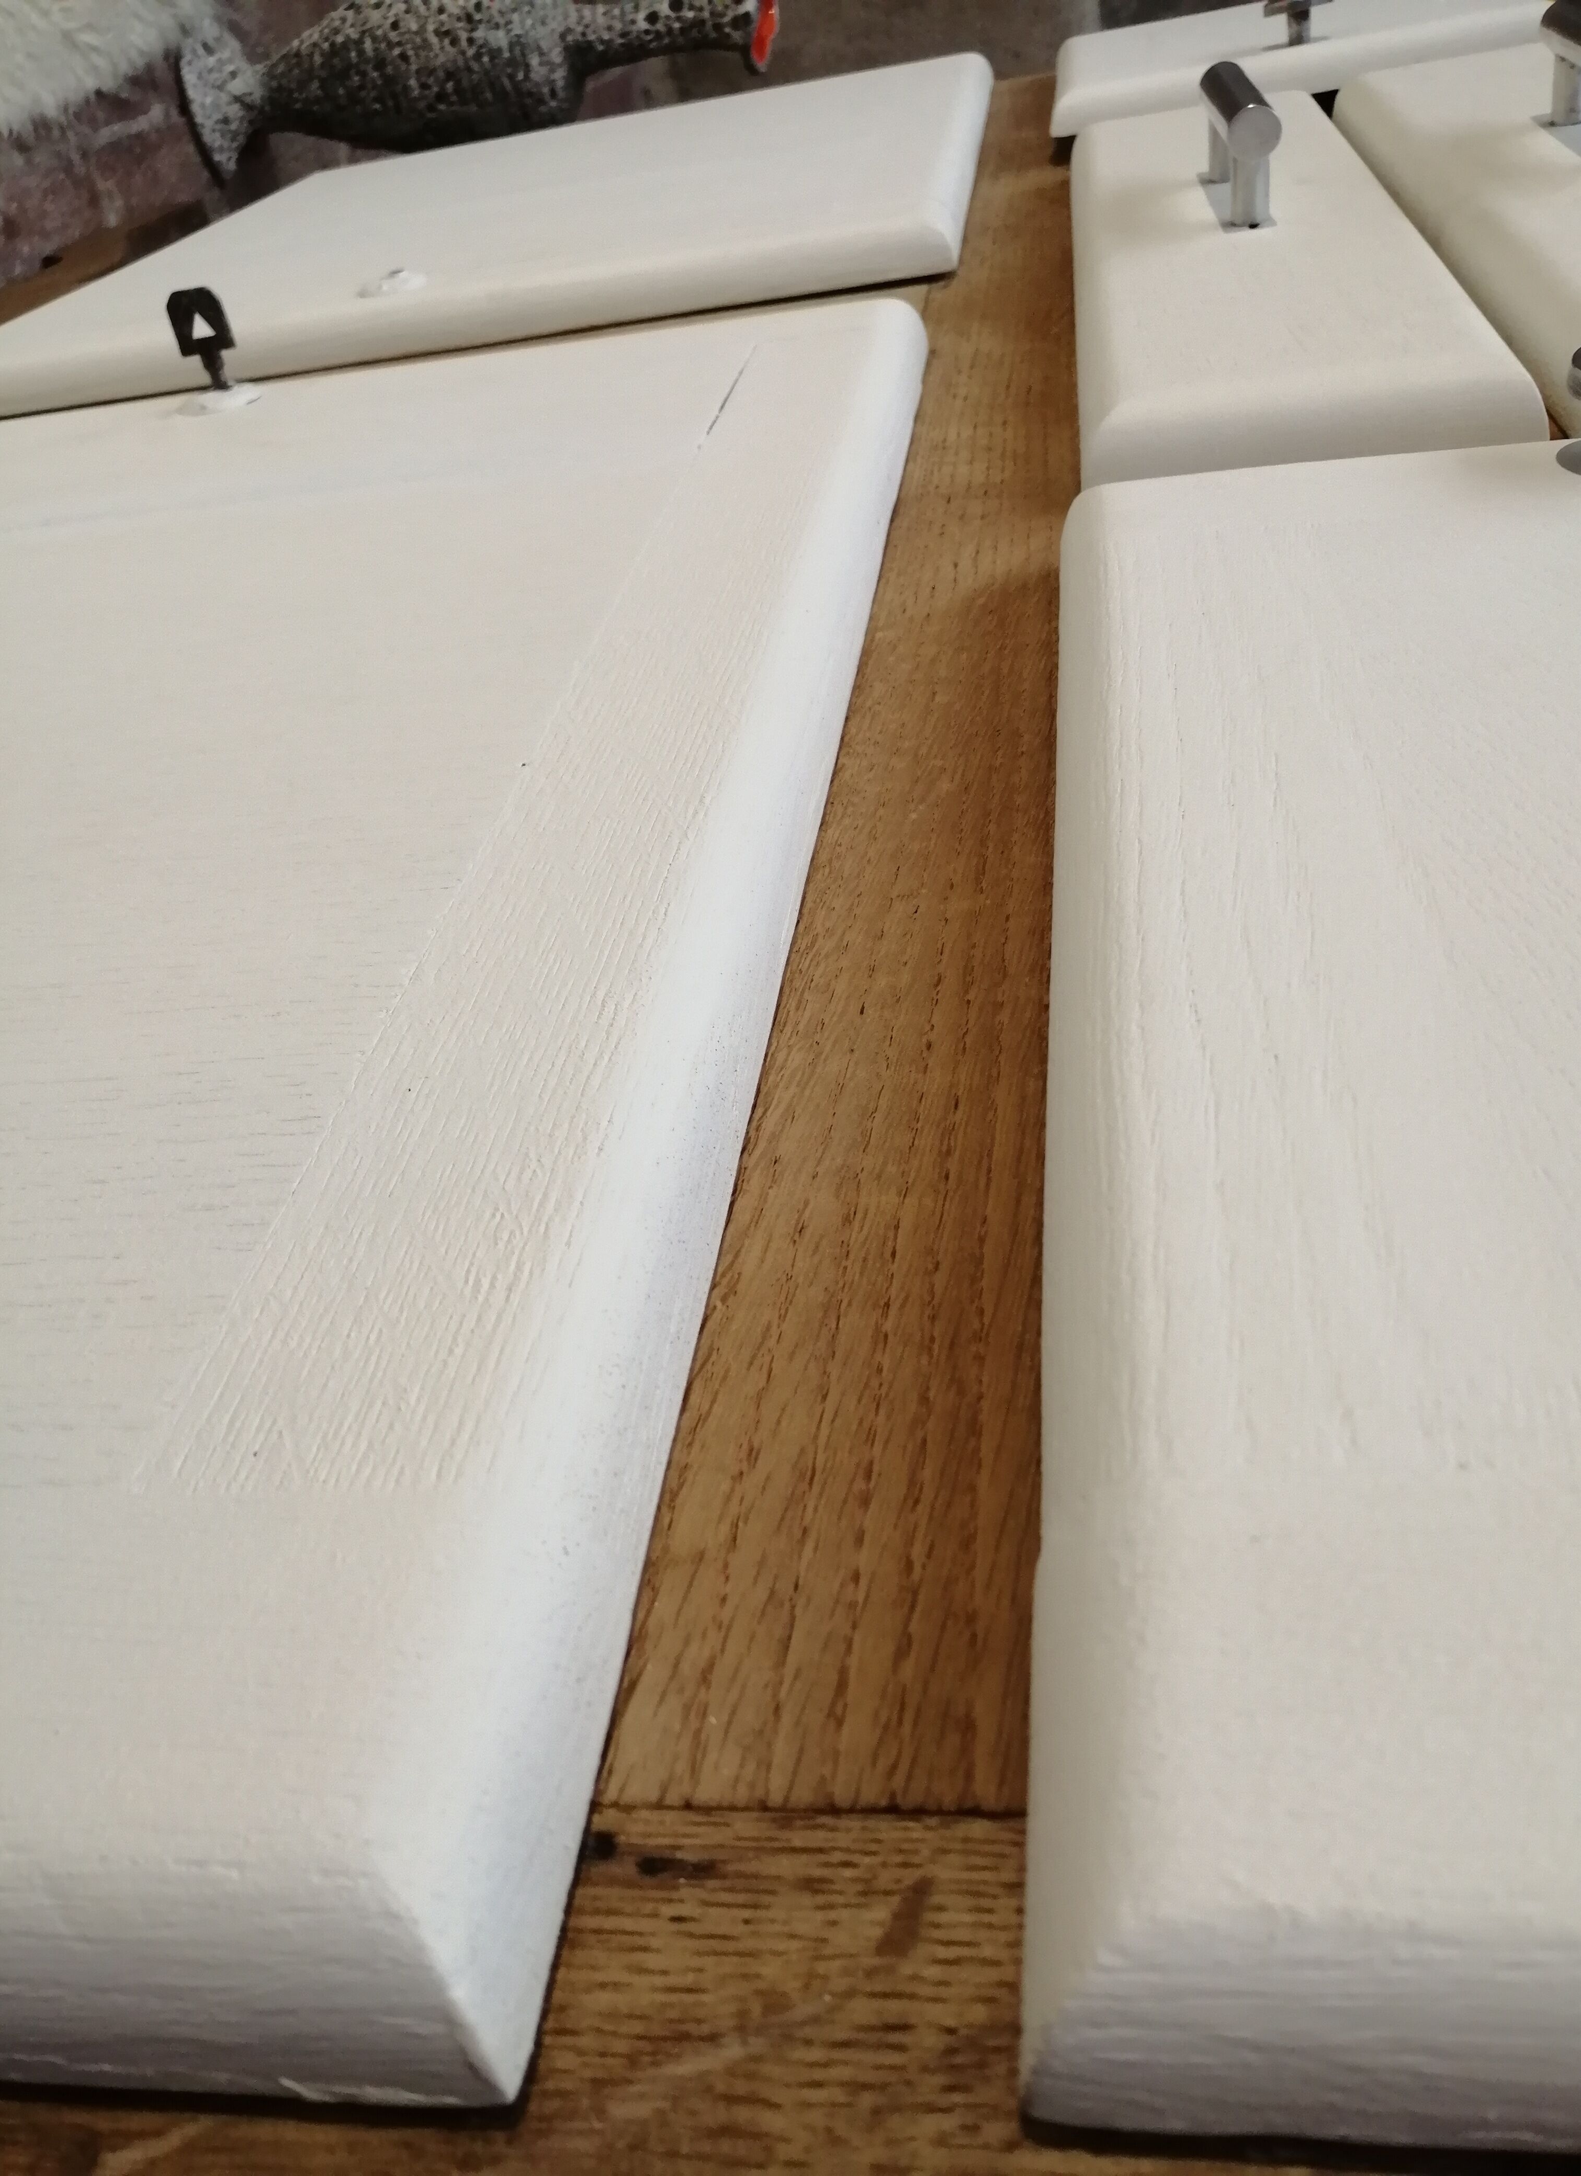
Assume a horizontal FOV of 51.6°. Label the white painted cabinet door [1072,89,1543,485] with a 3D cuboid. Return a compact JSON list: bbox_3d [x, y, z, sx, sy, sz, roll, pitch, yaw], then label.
[{"bbox_3d":[0.188,-0.357,0.686,0.133,0.019,0.546,-2,38,11],"label":"white painted cabinet door"}]

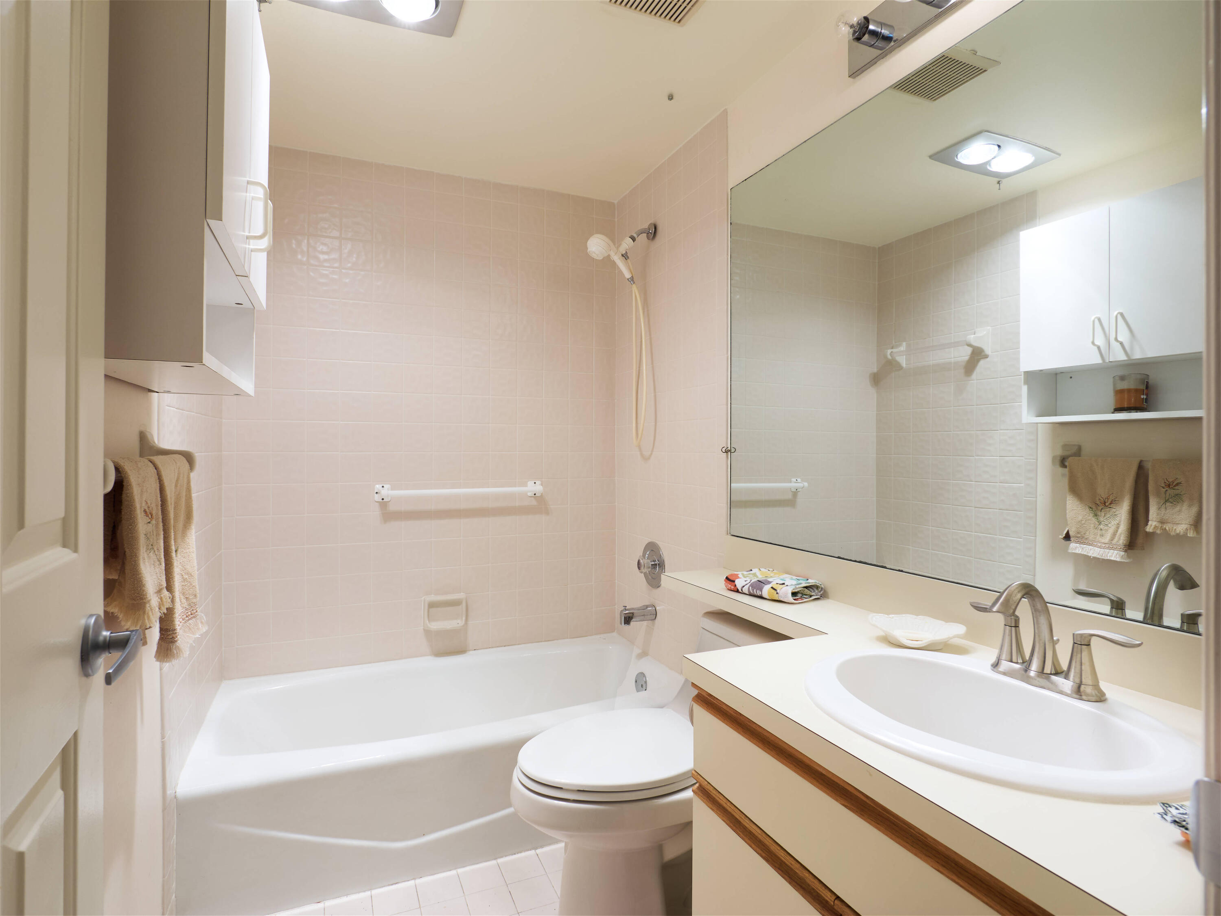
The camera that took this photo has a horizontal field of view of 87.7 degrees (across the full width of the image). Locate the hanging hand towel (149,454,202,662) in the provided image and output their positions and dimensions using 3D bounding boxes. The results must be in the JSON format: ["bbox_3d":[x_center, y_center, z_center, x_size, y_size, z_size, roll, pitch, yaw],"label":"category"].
[{"bbox_3d":[-0.824,0.177,1.192,0.065,0.363,0.242,0,0,-22],"label":"hanging hand towel"}]

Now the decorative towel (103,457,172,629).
[{"bbox_3d":[-0.737,0.128,0.988,0.067,0.259,0.157,0,0,-22],"label":"decorative towel"}]

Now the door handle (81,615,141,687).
[{"bbox_3d":[-0.502,0.198,0.638,0.055,0.066,0.161,0,0,-27],"label":"door handle"}]

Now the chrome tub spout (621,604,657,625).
[{"bbox_3d":[0.104,0.593,2.402,0.131,0.074,0.056,0,0,-22],"label":"chrome tub spout"}]

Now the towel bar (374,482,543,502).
[{"bbox_3d":[-0.570,0.129,2.477,0.649,0.065,0.078,0,0,-22],"label":"towel bar"}]

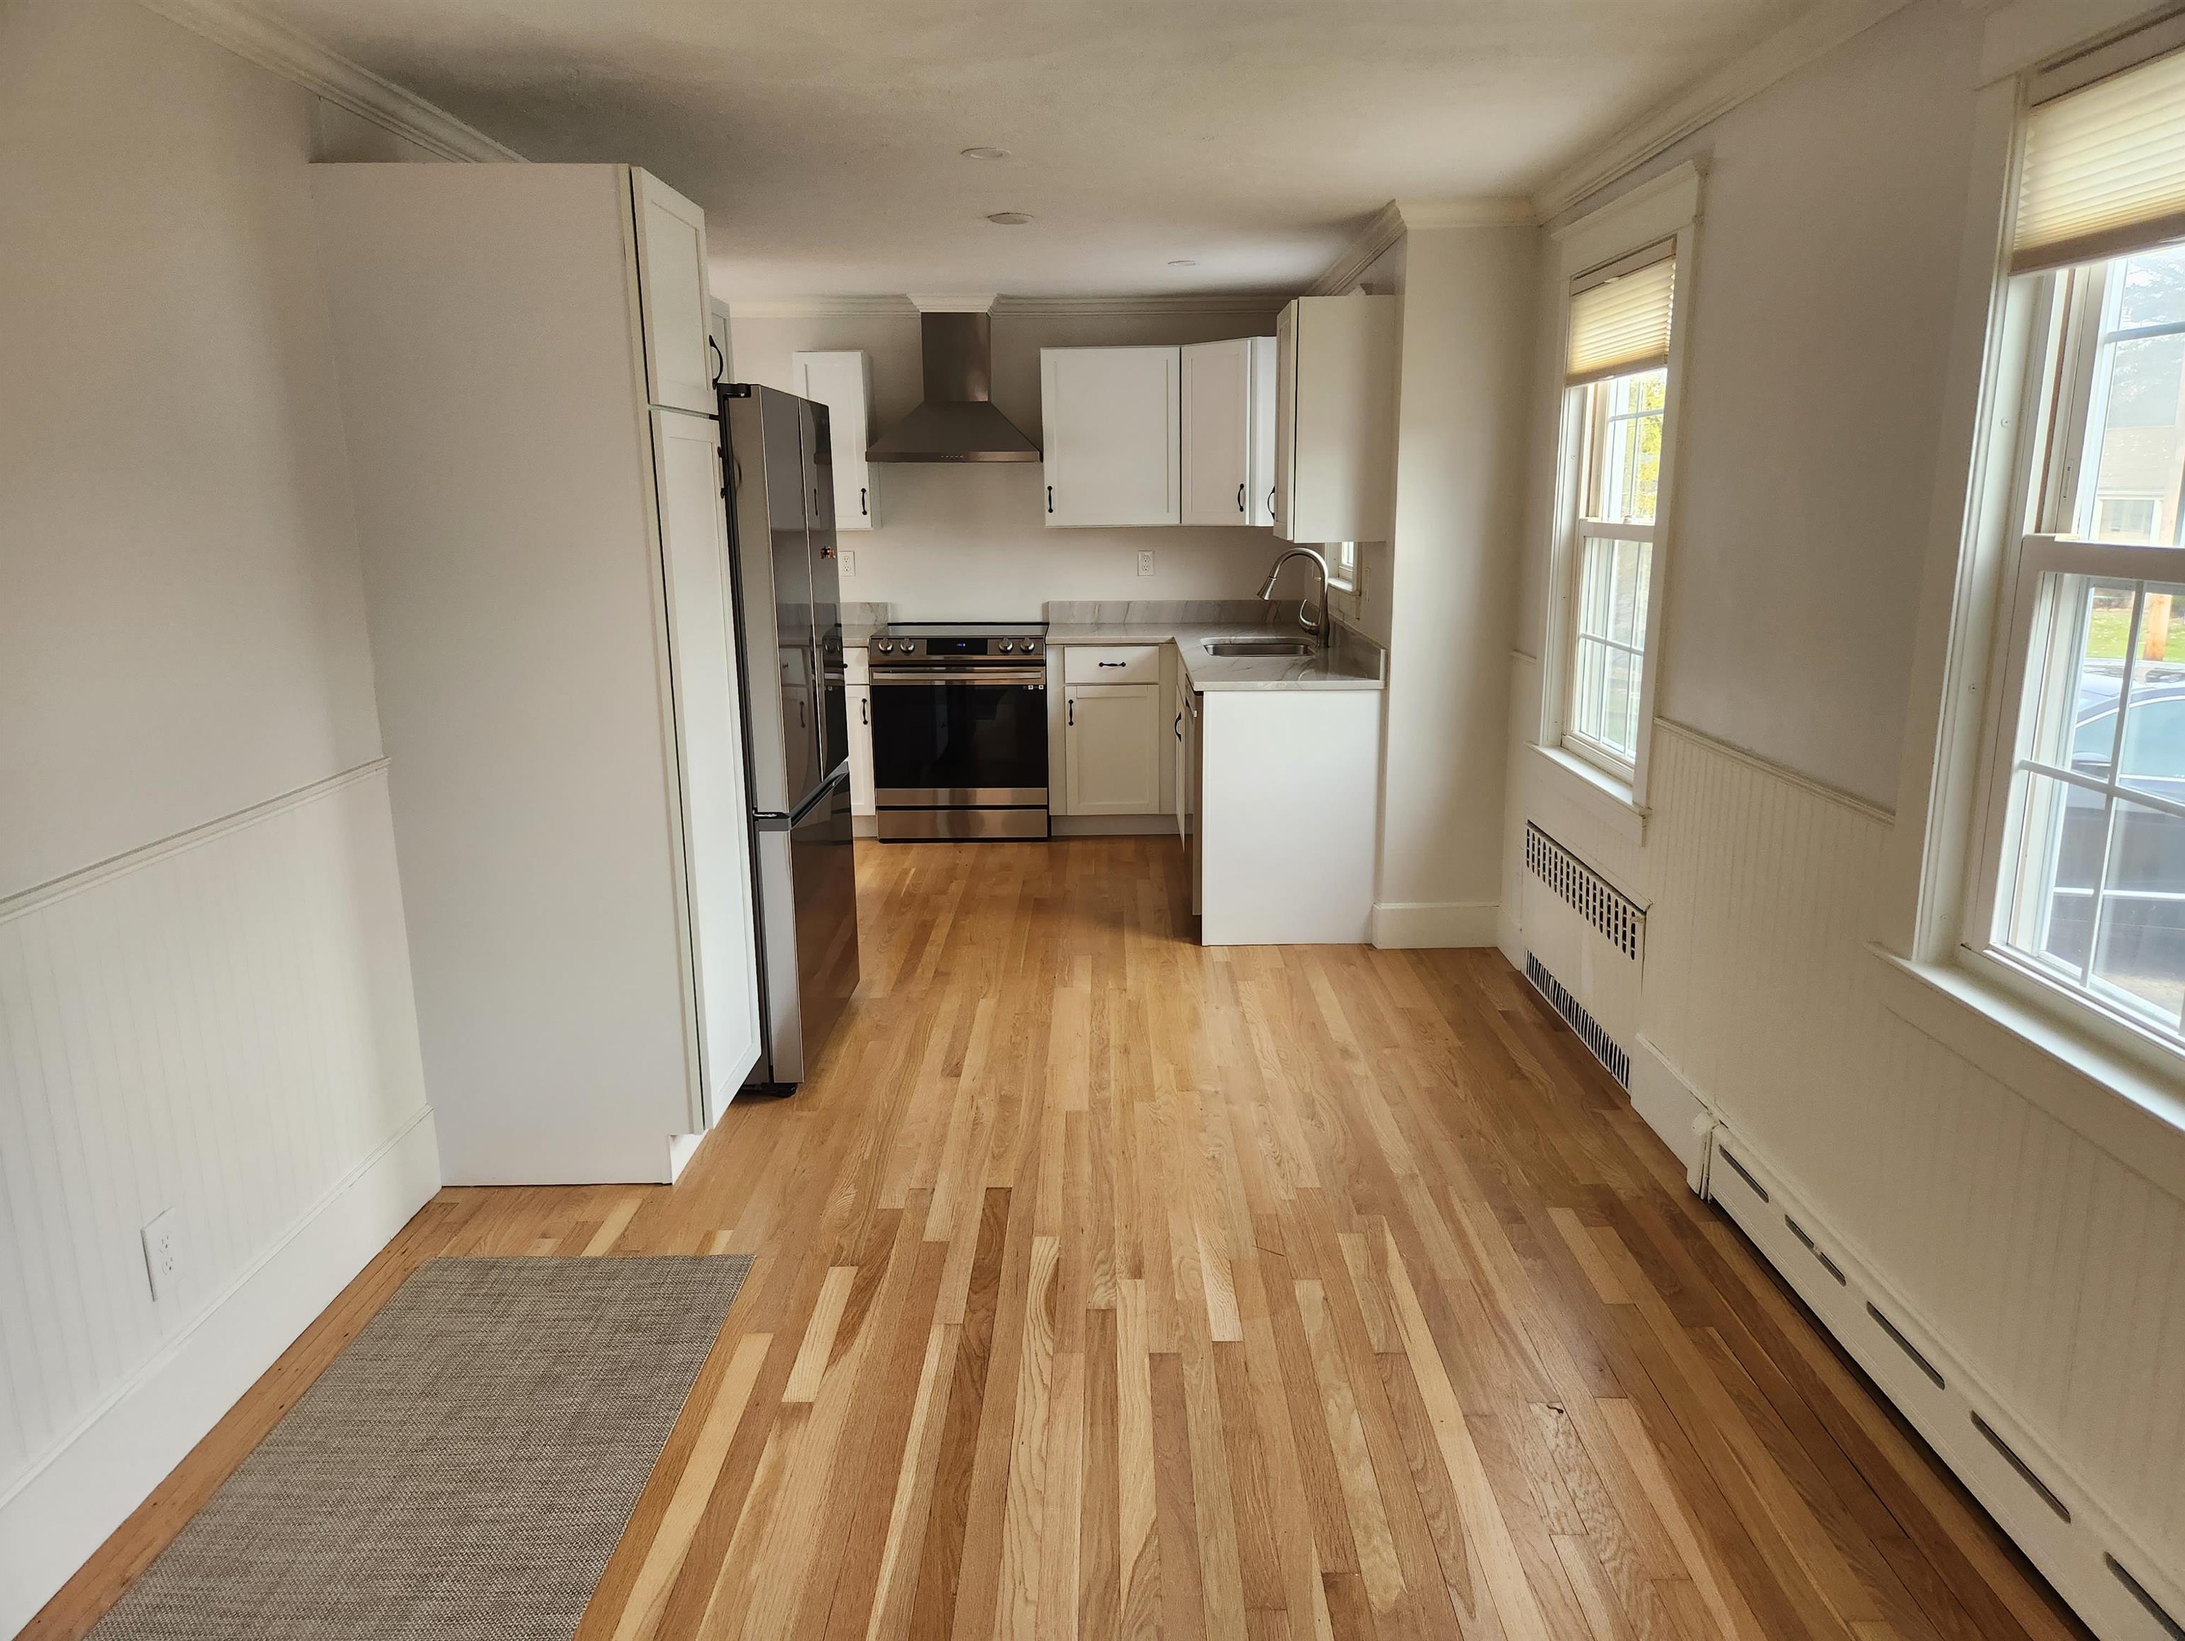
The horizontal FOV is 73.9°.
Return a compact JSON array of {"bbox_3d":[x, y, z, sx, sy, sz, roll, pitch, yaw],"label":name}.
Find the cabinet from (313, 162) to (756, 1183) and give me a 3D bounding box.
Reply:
[{"bbox_3d":[-1.194,-0.272,3.318,0.649,2.160,0.457,0,13,1],"label":"cabinet"}]

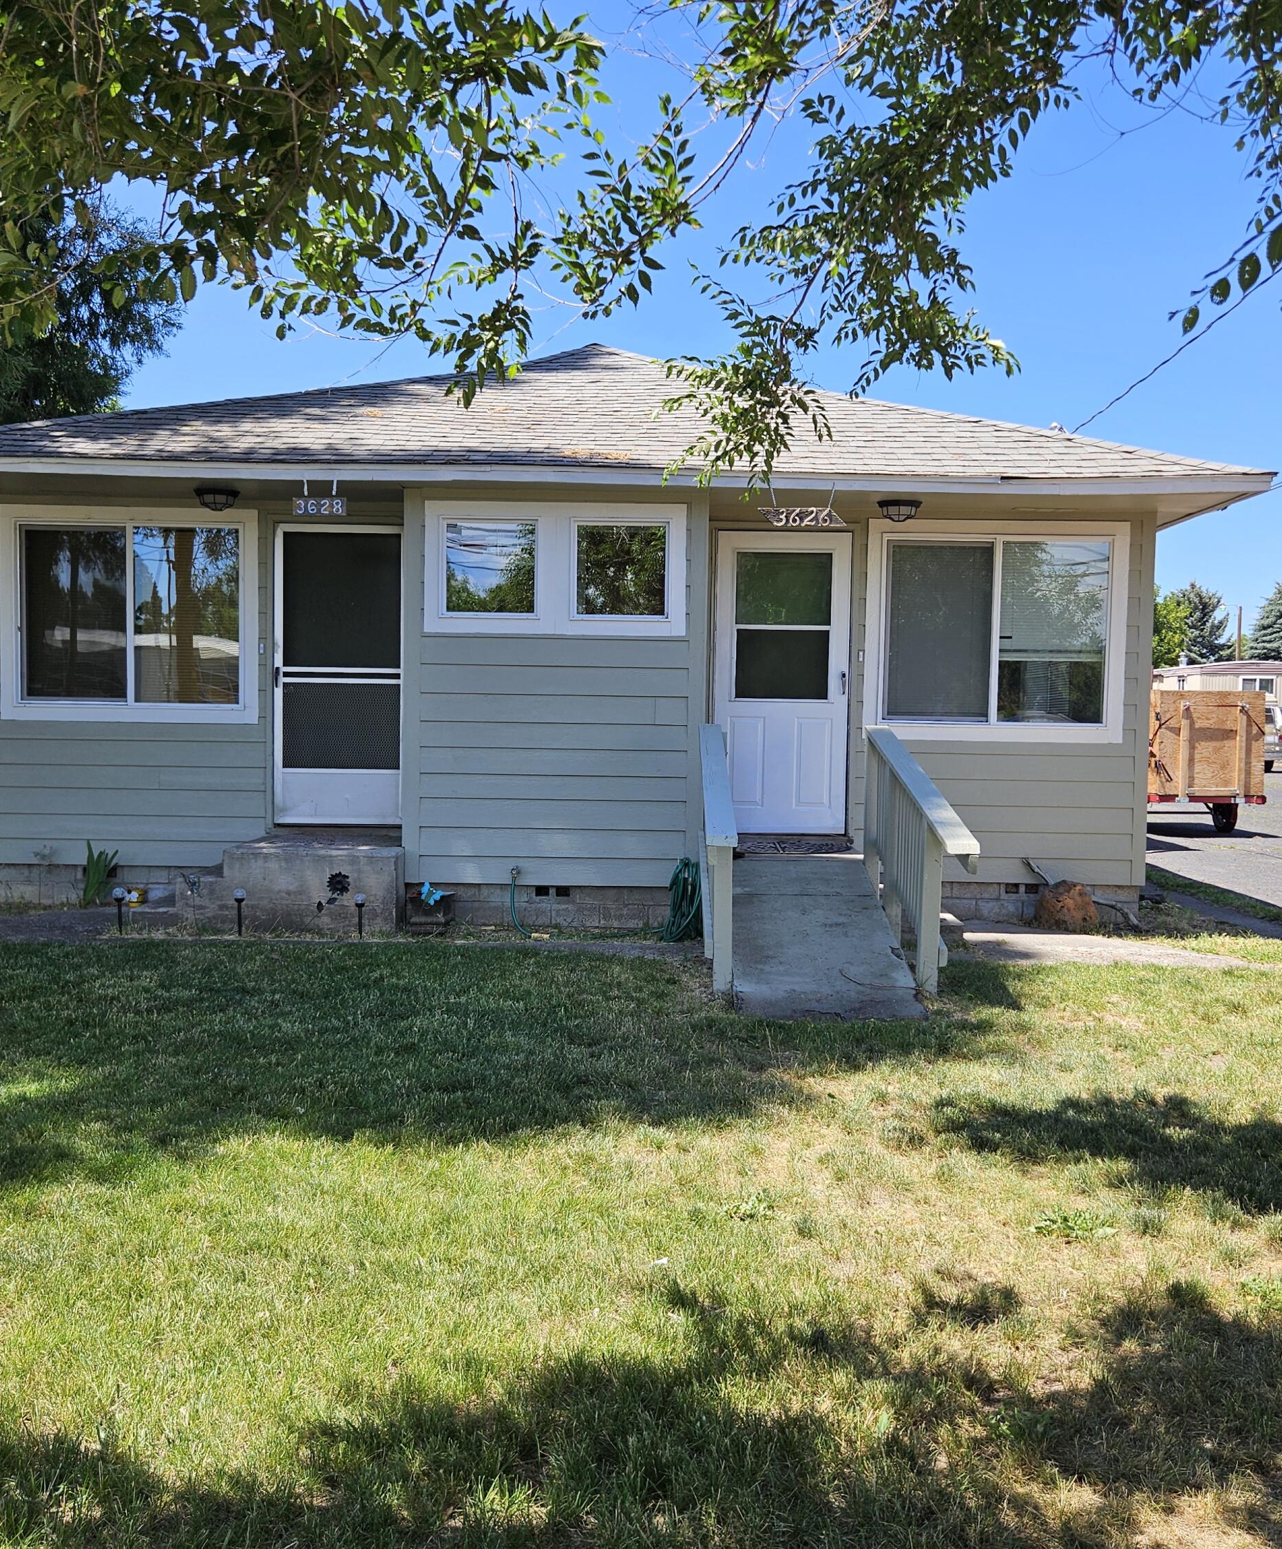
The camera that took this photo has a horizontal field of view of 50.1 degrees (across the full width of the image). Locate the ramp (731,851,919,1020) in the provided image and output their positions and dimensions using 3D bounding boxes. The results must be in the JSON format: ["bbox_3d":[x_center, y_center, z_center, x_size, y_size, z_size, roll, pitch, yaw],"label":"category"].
[{"bbox_3d":[0.920,0.813,7.278,0.920,0.520,2.070,1,3,1],"label":"ramp"}]

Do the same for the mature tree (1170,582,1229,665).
[{"bbox_3d":[32.310,-6.403,80.000,5.000,9.400,5.000,1,3,1],"label":"mature tree"}]

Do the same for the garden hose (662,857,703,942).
[{"bbox_3d":[0.281,0.784,8.550,0.290,0.530,0.220,1,3,1],"label":"garden hose"}]

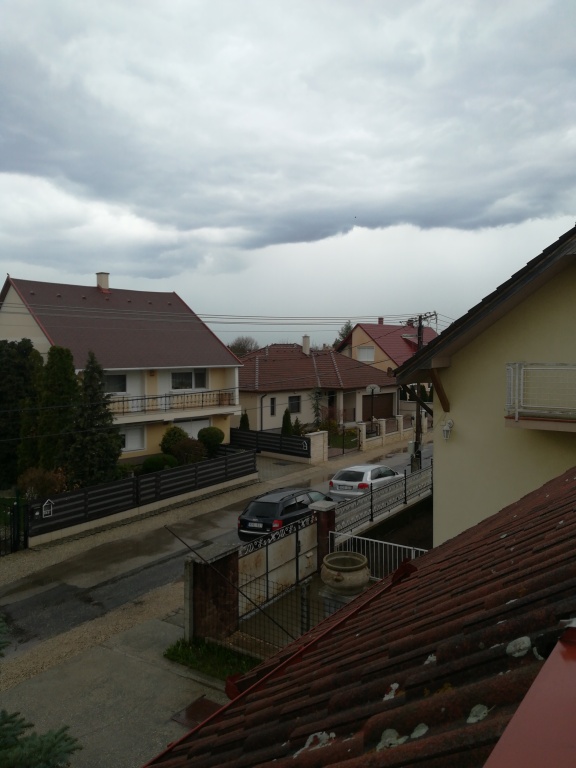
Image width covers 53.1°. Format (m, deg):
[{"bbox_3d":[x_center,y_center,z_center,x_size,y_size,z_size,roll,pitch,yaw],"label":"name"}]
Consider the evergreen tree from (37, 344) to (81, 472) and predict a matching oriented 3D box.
[{"bbox_3d":[-9.852,1.585,24.707,1.850,6.200,1.850,-1,3,-22],"label":"evergreen tree"}]

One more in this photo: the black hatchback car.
[{"bbox_3d":[0.283,4.226,19.184,1.780,1.450,4.520,-1,2,33],"label":"black hatchback car"}]

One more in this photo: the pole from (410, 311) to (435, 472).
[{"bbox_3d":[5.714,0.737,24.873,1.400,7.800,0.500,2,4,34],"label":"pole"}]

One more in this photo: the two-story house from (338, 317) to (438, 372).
[{"bbox_3d":[12.424,-2.072,66.156,12.000,9.500,14.300,3,4,44],"label":"two-story house"}]

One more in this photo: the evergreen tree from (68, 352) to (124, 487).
[{"bbox_3d":[-7.687,1.775,22.914,2.250,6.050,2.250,-1,3,-19],"label":"evergreen tree"}]

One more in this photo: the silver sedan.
[{"bbox_3d":[3.489,4.058,24.303,1.770,1.430,4.250,1,3,34],"label":"silver sedan"}]

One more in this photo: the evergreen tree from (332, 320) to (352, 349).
[{"bbox_3d":[7.731,-3.093,74.942,4.200,10.200,4.200,2,4,34],"label":"evergreen tree"}]

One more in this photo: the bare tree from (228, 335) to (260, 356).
[{"bbox_3d":[-6.408,-2.787,84.970,5.000,8.600,5.000,2,4,34],"label":"bare tree"}]

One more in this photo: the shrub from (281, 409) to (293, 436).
[{"bbox_3d":[-0.095,2.833,36.699,0.800,2.400,0.800,0,3,0],"label":"shrub"}]

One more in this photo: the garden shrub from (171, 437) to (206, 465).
[{"bbox_3d":[-4.748,3.574,27.524,1.750,1.900,1.750,0,3,0],"label":"garden shrub"}]

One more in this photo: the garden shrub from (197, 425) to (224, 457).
[{"bbox_3d":[-4.459,3.348,33.404,1.550,1.840,1.550,0,3,-8],"label":"garden shrub"}]

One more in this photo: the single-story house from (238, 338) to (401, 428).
[{"bbox_3d":[0.639,-0.321,50.052,11.700,7.300,17.000,3,4,42],"label":"single-story house"}]

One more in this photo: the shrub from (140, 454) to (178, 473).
[{"bbox_3d":[-5.779,3.890,25.938,1.600,1.400,1.700,2,4,34],"label":"shrub"}]

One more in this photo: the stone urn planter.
[{"bbox_3d":[1.309,4.345,13.128,1.100,0.660,1.100,0,3,6],"label":"stone urn planter"}]

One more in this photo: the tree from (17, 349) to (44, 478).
[{"bbox_3d":[-10.946,1.587,24.616,1.350,6.200,1.350,2,4,34],"label":"tree"}]

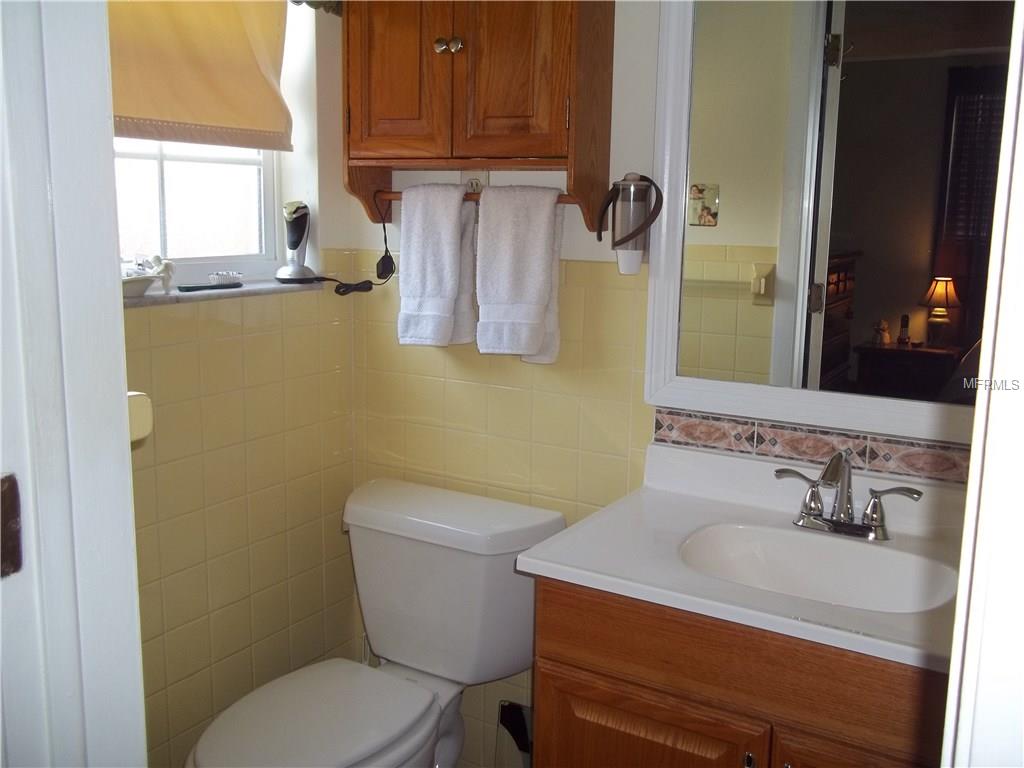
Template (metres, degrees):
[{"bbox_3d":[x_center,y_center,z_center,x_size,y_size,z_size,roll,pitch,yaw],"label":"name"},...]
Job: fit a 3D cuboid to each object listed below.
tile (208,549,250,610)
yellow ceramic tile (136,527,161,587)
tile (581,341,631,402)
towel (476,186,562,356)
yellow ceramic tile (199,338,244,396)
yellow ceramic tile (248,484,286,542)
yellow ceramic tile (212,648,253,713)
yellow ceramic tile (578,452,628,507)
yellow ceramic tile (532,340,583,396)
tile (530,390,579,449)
[{"bbox_3d":[-0.577,0.396,1.928,0.010,0.108,0.108,7,12,31],"label":"tile"},{"bbox_3d":[-0.683,0.315,1.706,0.009,0.108,0.108,7,12,30],"label":"yellow ceramic tile"},{"bbox_3d":[0.188,-0.023,1.839,0.108,0.108,0.010,7,12,31],"label":"tile"},{"bbox_3d":[0.015,-0.213,1.860,0.169,0.344,0.064,7,12,31],"label":"towel"},{"bbox_3d":[-0.567,-0.037,1.845,0.008,0.108,0.108,7,12,31],"label":"yellow ceramic tile"},{"bbox_3d":[-0.513,0.269,1.984,0.009,0.108,0.108,7,12,30],"label":"yellow ceramic tile"},{"bbox_3d":[-0.582,0.612,1.967,0.010,0.108,0.108,7,12,31],"label":"yellow ceramic tile"},{"bbox_3d":[0.184,0.193,1.895,0.108,0.108,0.010,7,12,31],"label":"yellow ceramic tile"},{"bbox_3d":[0.094,-0.037,1.897,0.108,0.108,0.009,7,12,30],"label":"yellow ceramic tile"},{"bbox_3d":[0.092,0.073,1.924,0.108,0.108,0.009,7,12,30],"label":"tile"}]

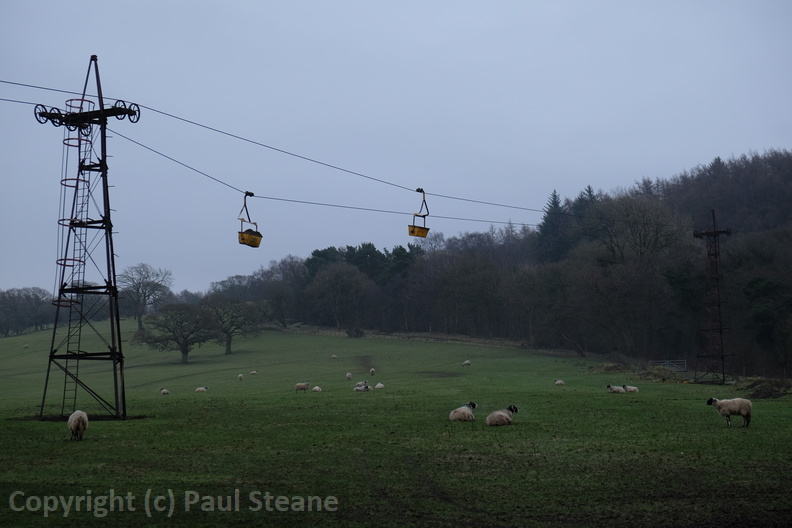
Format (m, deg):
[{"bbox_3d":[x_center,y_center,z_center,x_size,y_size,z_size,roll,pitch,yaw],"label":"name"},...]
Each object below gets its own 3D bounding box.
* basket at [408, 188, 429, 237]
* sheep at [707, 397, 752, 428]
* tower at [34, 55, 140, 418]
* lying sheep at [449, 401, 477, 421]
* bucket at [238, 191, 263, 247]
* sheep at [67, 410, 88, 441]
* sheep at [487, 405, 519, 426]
[{"bbox_3d":[1.064,-2.258,71.800,0.600,2.200,1.100,-3,-4,28],"label":"basket"},{"bbox_3d":[8.270,3.690,39.800,1.140,0.740,0.420,-2,-4,10],"label":"sheep"},{"bbox_3d":[-10.315,-0.965,54.400,3.000,12.200,3.000,-3,-4,28],"label":"tower"},{"bbox_3d":[1.949,4.280,46.500,0.500,0.570,0.980,-4,-5,41],"label":"lying sheep"},{"bbox_3d":[-5.814,-1.782,64.300,0.600,2.250,1.100,-3,-4,28],"label":"bucket"},{"bbox_3d":[-7.683,3.909,38.800,0.480,0.720,1.100,0,-4,-18],"label":"sheep"},{"bbox_3d":[2.838,4.057,43.000,0.500,0.580,1.020,-4,-5,43],"label":"sheep"}]

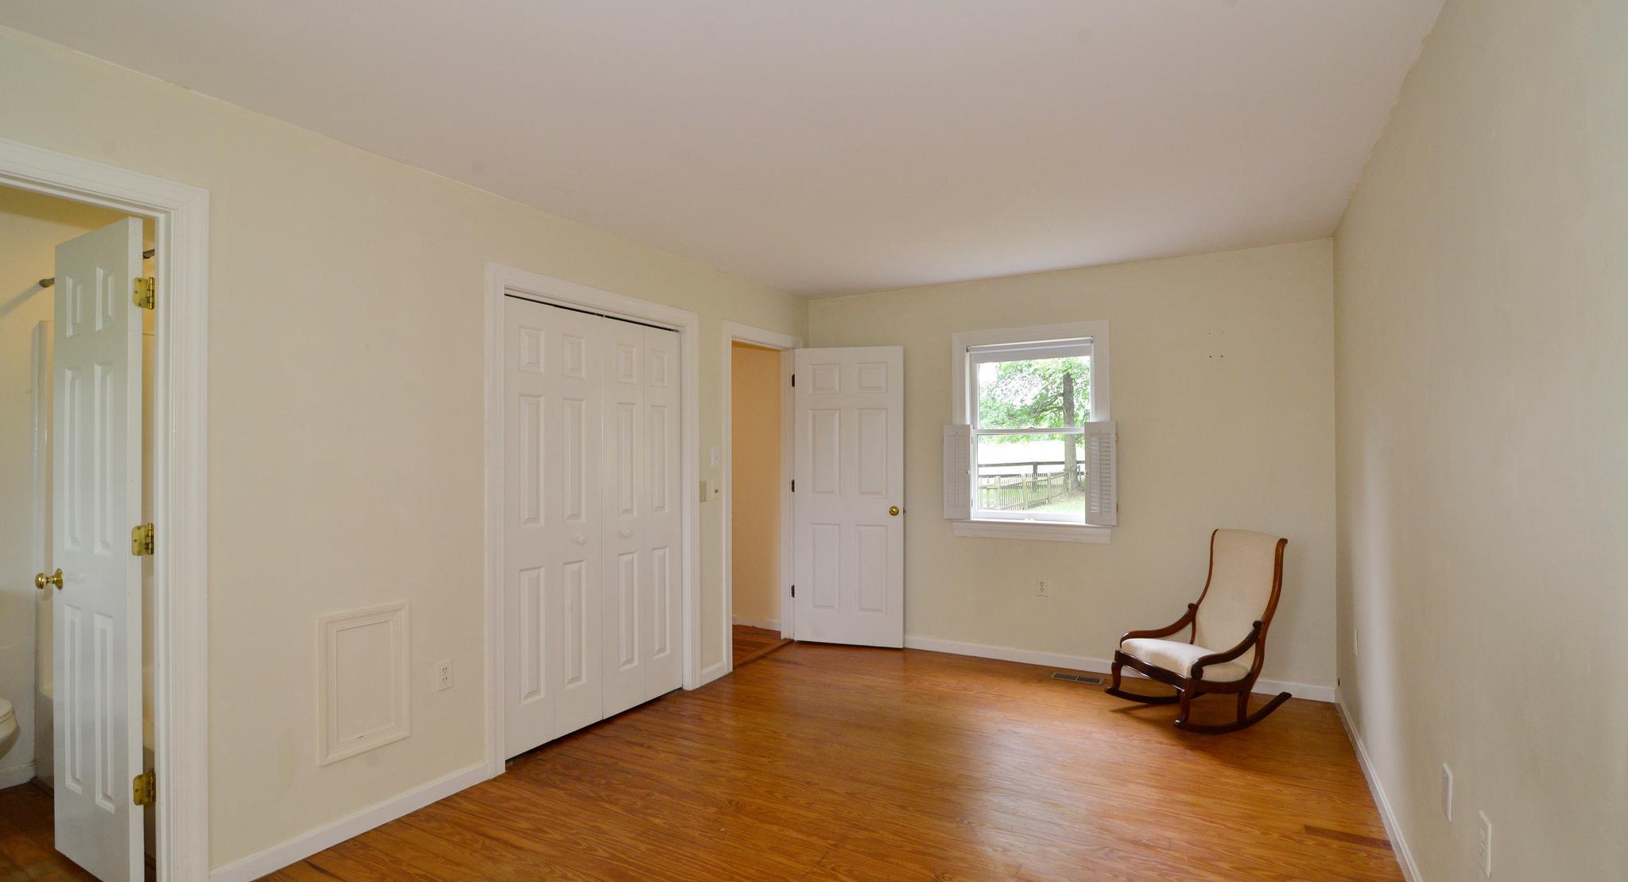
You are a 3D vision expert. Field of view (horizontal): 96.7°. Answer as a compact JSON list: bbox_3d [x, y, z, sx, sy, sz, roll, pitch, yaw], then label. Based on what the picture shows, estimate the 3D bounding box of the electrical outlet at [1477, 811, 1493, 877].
[{"bbox_3d":[1.435,0.861,1.548,0.008,0.116,0.072,-1,-1,30],"label":"electrical outlet"}]

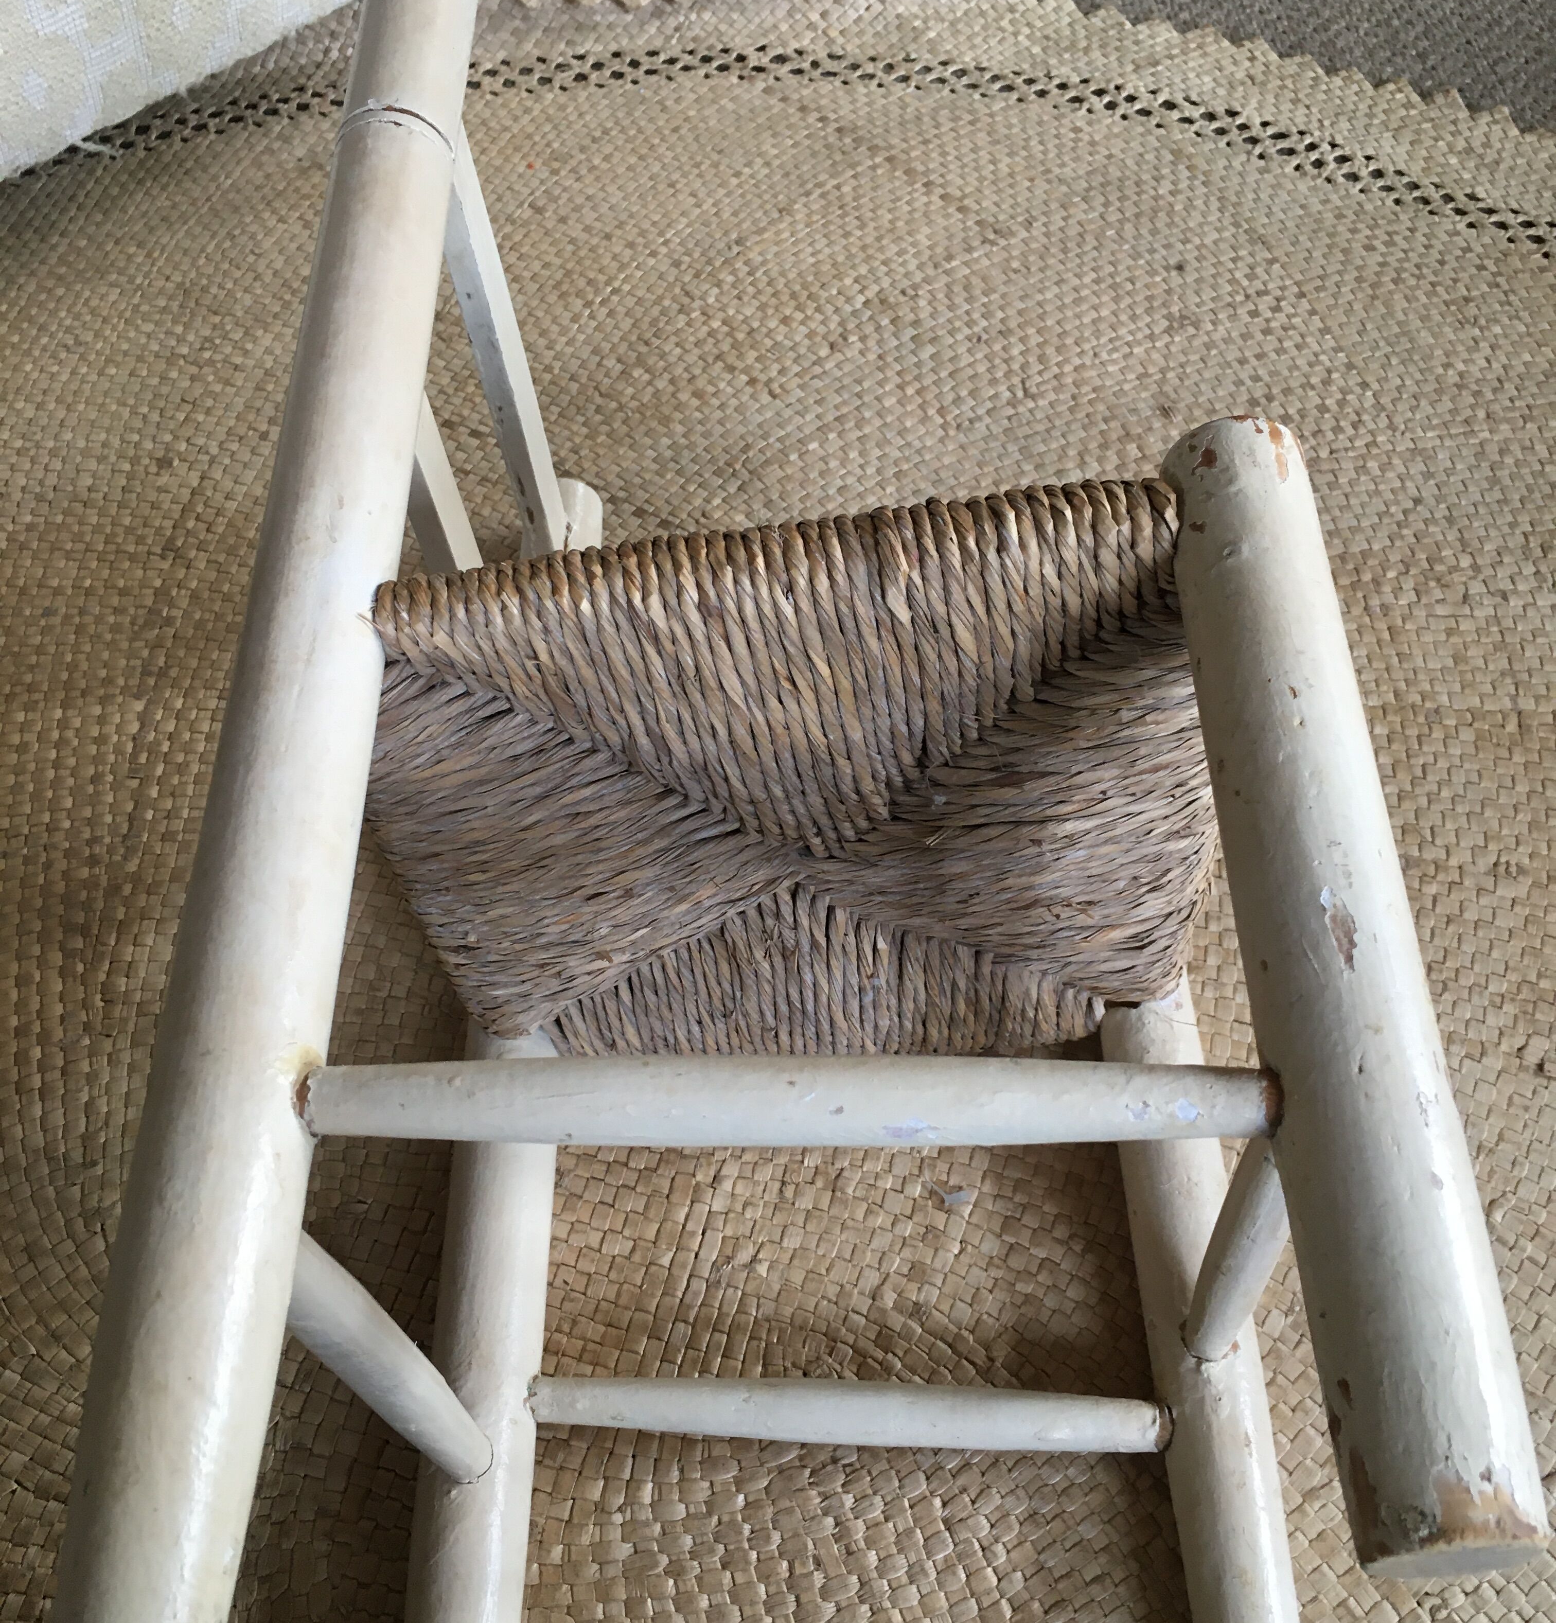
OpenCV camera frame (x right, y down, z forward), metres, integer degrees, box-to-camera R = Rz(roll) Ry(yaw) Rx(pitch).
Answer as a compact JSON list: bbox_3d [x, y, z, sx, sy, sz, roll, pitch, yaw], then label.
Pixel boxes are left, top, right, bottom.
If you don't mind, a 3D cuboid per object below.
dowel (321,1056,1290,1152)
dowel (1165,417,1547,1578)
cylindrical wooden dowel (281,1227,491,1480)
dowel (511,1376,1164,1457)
[{"bbox_3d":[0.000,0.065,0.389,0.218,0.021,0.021,-1,54,7],"label":"dowel"},{"bbox_3d":[0.125,0.021,0.399,0.038,0.038,0.278,-3,59,2],"label":"dowel"},{"bbox_3d":[-0.115,0.157,0.498,0.022,0.218,0.022,-5,56,3],"label":"cylindrical wooden dowel"},{"bbox_3d":[0.023,0.210,0.605,0.218,0.022,0.022,0,55,5],"label":"dowel"}]

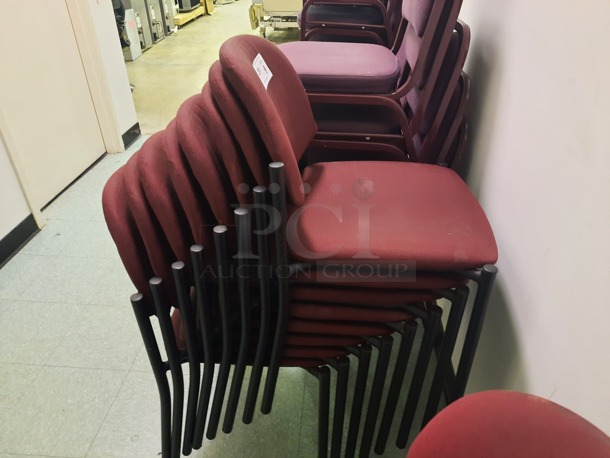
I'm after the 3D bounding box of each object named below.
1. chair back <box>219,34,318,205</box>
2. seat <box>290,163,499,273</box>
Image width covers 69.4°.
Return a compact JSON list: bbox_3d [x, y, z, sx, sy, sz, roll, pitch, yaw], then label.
[{"bbox_3d":[-0.060,-0.248,0.885,0.090,0.290,0.420,-12,31,13],"label":"chair back"},{"bbox_3d":[0.178,-0.059,0.978,0.415,0.060,0.420,2,33,4],"label":"seat"}]

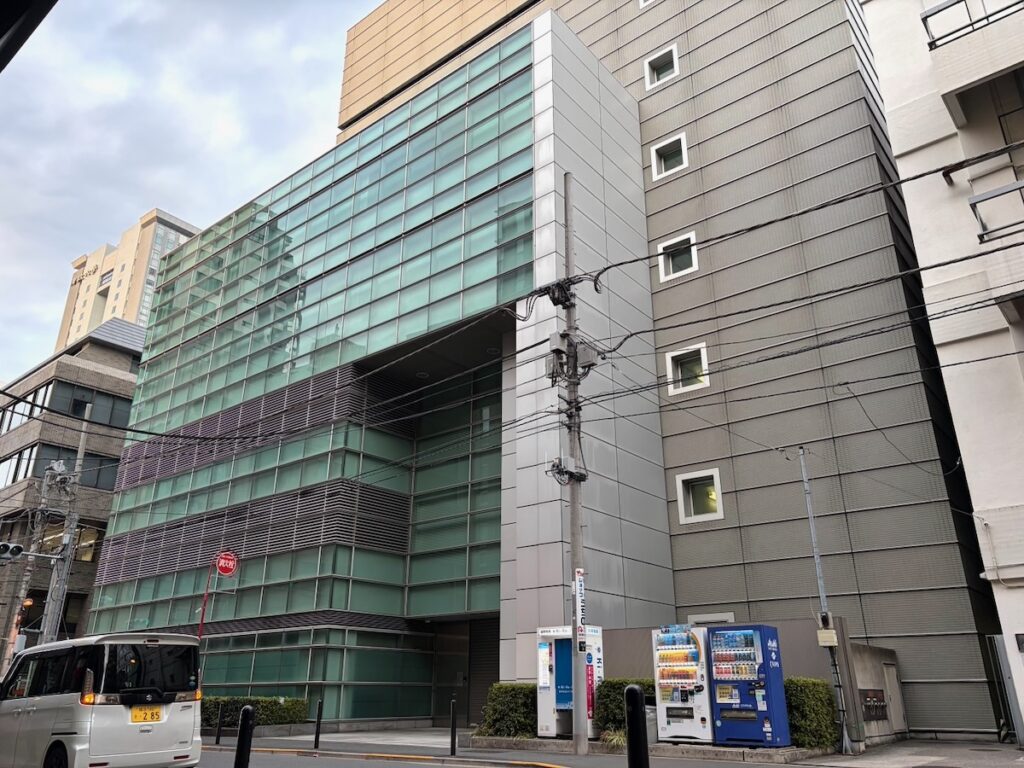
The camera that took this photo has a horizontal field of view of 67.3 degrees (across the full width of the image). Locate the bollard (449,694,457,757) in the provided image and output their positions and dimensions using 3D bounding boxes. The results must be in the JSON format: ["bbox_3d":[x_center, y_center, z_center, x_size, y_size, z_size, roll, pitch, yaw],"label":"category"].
[{"bbox_3d":[-0.991,5.846,13.083,0.080,0.870,0.080,-17,-28,36],"label":"bollard"}]

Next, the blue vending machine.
[{"bbox_3d":[3.991,5.107,13.043,1.010,1.830,0.690,-17,-28,36],"label":"blue vending machine"}]

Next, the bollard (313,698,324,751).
[{"bbox_3d":[-3.750,6.617,14.956,0.080,0.870,0.080,-17,-28,36],"label":"bollard"}]

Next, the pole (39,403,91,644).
[{"bbox_3d":[-16.459,6.342,28.268,0.420,11.840,0.420,-18,-26,35],"label":"pole"}]

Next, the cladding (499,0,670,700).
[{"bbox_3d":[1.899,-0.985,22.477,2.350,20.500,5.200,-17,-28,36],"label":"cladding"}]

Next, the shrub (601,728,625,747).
[{"bbox_3d":[1.764,6.087,13.271,0.400,0.300,0.330,-17,-28,36],"label":"shrub"}]

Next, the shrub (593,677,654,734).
[{"bbox_3d":[2.409,6.067,14.312,1.450,1.040,0.950,-17,-28,36],"label":"shrub"}]

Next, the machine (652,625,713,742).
[{"bbox_3d":[3.177,5.331,13.677,1.020,1.840,0.690,-17,-28,36],"label":"machine"}]

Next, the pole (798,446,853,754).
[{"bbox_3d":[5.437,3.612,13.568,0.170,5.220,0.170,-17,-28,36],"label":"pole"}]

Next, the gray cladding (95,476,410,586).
[{"bbox_3d":[-10.348,6.023,28.657,15.550,1.960,2.800,-17,-28,36],"label":"gray cladding"}]

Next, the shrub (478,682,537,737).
[{"bbox_3d":[0.262,6.638,15.676,1.650,1.030,1.000,-17,-28,36],"label":"shrub"}]

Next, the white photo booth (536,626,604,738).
[{"bbox_3d":[1.141,5.784,14.895,1.140,2.000,0.600,-17,-28,36],"label":"white photo booth"}]

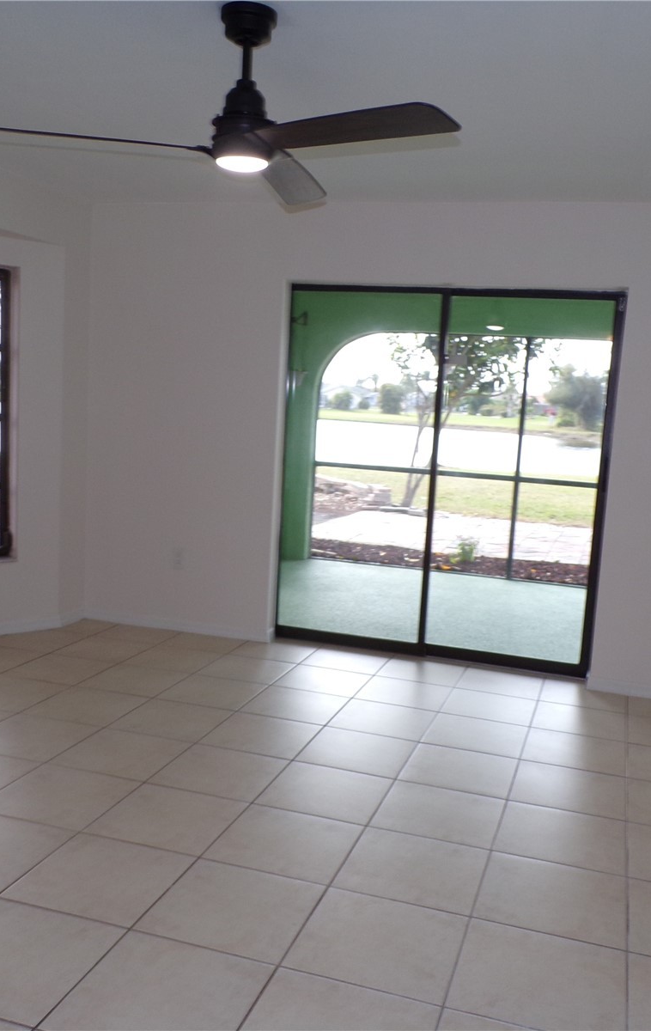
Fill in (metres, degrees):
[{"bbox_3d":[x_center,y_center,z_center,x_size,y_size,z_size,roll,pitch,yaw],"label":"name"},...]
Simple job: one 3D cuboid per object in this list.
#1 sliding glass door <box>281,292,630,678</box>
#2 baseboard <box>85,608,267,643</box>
[{"bbox_3d":[0.615,-0.209,5.207,1.768,2.014,0.100,6,8,17],"label":"sliding glass door"},{"bbox_3d":[-0.893,0.647,5.633,1.210,0.066,0.015,6,8,17],"label":"baseboard"}]

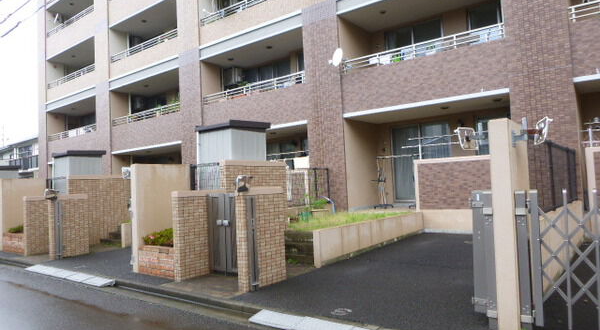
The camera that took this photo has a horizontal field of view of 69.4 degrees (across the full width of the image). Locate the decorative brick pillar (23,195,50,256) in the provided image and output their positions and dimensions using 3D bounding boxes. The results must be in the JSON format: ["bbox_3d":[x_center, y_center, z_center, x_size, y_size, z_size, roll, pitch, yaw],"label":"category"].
[{"bbox_3d":[-6.161,1.426,10.398,0.173,1.367,0.755,-4,-3,39],"label":"decorative brick pillar"}]

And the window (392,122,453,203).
[{"bbox_3d":[3.557,-0.066,12.614,1.795,2.244,0.122,-4,-3,39],"label":"window"}]

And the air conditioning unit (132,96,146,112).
[{"bbox_3d":[-7.683,-2.896,20.743,0.800,0.600,0.300,-4,-3,39],"label":"air conditioning unit"}]

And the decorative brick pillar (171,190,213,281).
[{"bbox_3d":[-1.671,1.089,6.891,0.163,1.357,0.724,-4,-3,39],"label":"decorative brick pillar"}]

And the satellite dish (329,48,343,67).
[{"bbox_3d":[0.988,-2.918,11.793,0.300,0.480,0.460,-1,-3,-31],"label":"satellite dish"}]

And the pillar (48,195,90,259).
[{"bbox_3d":[-5.132,1.354,9.678,0.184,1.357,0.816,-4,-3,39],"label":"pillar"}]

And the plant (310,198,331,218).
[{"bbox_3d":[0.468,0.992,9.884,0.377,0.428,0.357,-4,-3,39],"label":"plant"}]

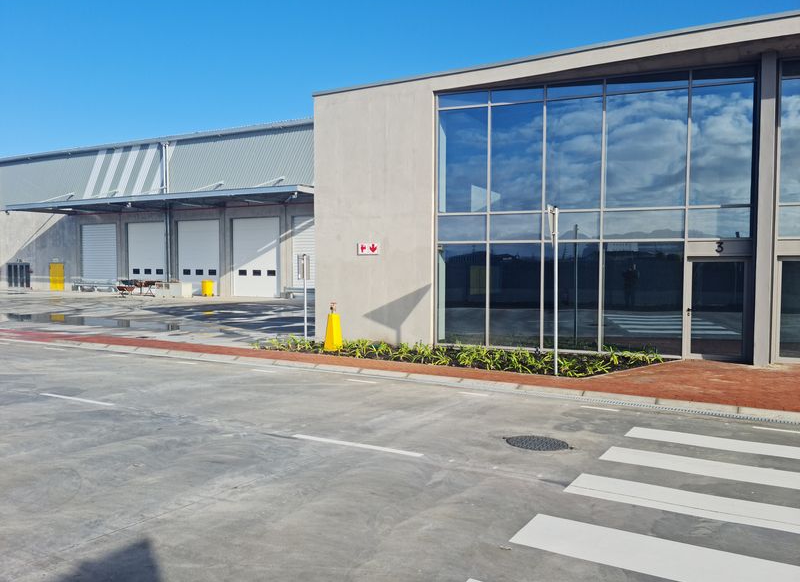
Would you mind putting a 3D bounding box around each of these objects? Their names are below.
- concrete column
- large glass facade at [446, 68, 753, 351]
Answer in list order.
[{"bbox_3d":[6.889,-1.494,11.733,0.250,5.820,0.300,2,3,30],"label":"concrete column"},{"bbox_3d":[3.840,-1.526,13.178,6.425,5.727,0.200,1,3,20],"label":"large glass facade"}]

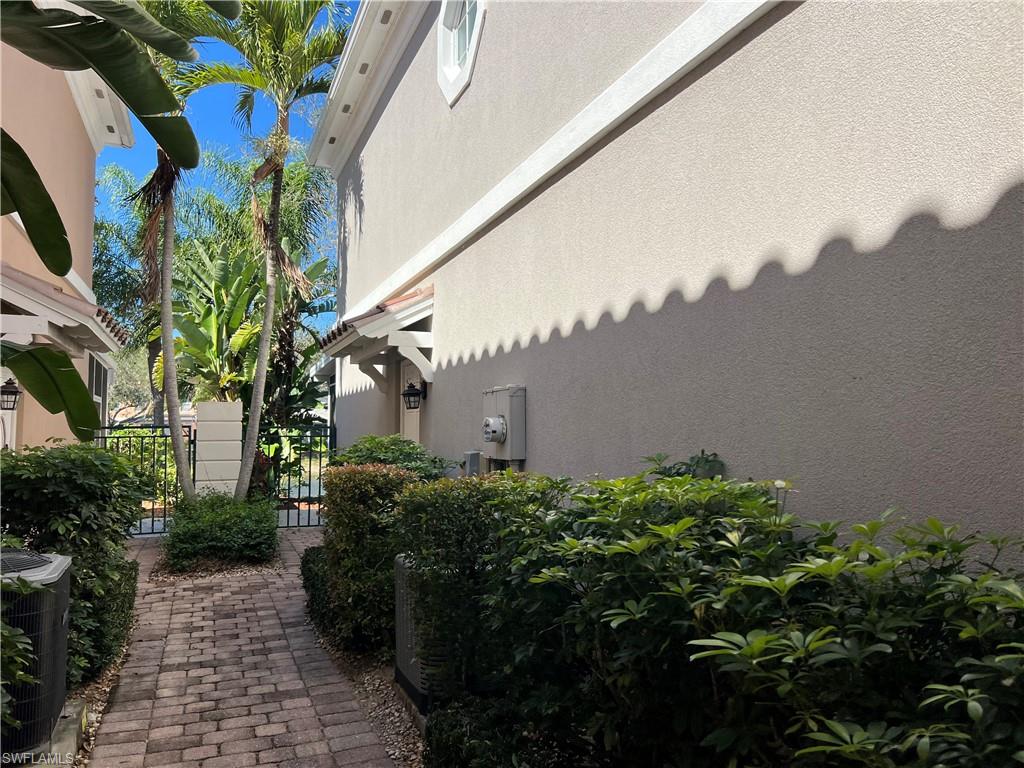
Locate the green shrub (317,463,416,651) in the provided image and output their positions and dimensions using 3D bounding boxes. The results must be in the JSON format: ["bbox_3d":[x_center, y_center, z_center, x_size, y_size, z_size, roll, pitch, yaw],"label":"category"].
[{"bbox_3d":[-1.098,1.244,5.874,0.550,1.180,1.350,1,-4,-22],"label":"green shrub"}]

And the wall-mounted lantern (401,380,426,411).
[{"bbox_3d":[-0.927,0.107,7.247,0.210,0.280,0.180,1,-4,-22],"label":"wall-mounted lantern"}]

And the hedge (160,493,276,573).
[{"bbox_3d":[-3.455,1.707,9.139,1.200,0.660,1.700,1,-4,-22],"label":"hedge"}]

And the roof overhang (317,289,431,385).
[{"bbox_3d":[-1.456,-0.395,7.881,0.750,0.860,2.110,1,-4,-22],"label":"roof overhang"}]

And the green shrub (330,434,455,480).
[{"bbox_3d":[-1.147,1.173,6.748,0.900,1.430,1.100,1,-4,-22],"label":"green shrub"}]

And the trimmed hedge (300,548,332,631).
[{"bbox_3d":[-1.492,1.619,6.179,0.340,0.470,1.050,1,-4,-22],"label":"trimmed hedge"}]

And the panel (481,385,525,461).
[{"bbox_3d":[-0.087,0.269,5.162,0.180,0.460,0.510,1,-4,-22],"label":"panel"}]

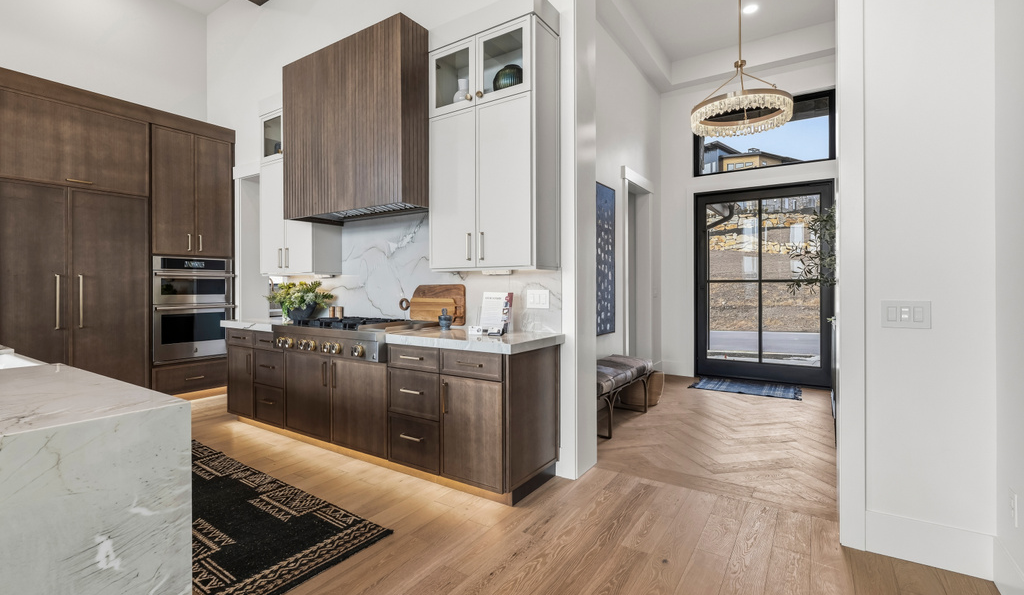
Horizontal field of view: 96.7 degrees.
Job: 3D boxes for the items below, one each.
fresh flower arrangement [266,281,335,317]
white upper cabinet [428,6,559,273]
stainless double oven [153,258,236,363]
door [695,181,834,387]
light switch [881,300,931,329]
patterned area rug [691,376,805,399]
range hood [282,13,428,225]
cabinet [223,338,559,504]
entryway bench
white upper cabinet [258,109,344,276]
[{"bbox_3d":[-1.909,0.035,4.073,0.470,0.365,0.390,1,2,33],"label":"fresh flower arrangement"},{"bbox_3d":[-0.127,-0.922,2.995,0.813,1.492,0.343,1,2,33],"label":"white upper cabinet"},{"bbox_3d":[-3.576,0.124,5.006,0.600,1.093,0.755,1,2,33],"label":"stainless double oven"},{"bbox_3d":[3.134,-0.155,5.768,1.528,2.470,0.110,1,2,33],"label":"door"},{"bbox_3d":[1.732,0.076,2.001,0.167,0.119,0.015,1,2,33],"label":"light switch"},{"bbox_3d":[2.802,1.083,5.460,1.145,0.011,0.700,1,2,33],"label":"patterned area rug"},{"bbox_3d":[-1.116,-1.227,3.509,1.338,1.207,0.552,1,2,33],"label":"range hood"},{"bbox_3d":[-1.125,0.713,3.522,3.020,0.860,0.618,1,2,33],"label":"cabinet"},{"bbox_3d":[0.869,0.883,4.077,0.415,0.485,1.500,1,2,33],"label":"entryway bench"},{"bbox_3d":[-1.964,-0.950,4.200,0.790,1.482,0.333,1,2,33],"label":"white upper cabinet"}]

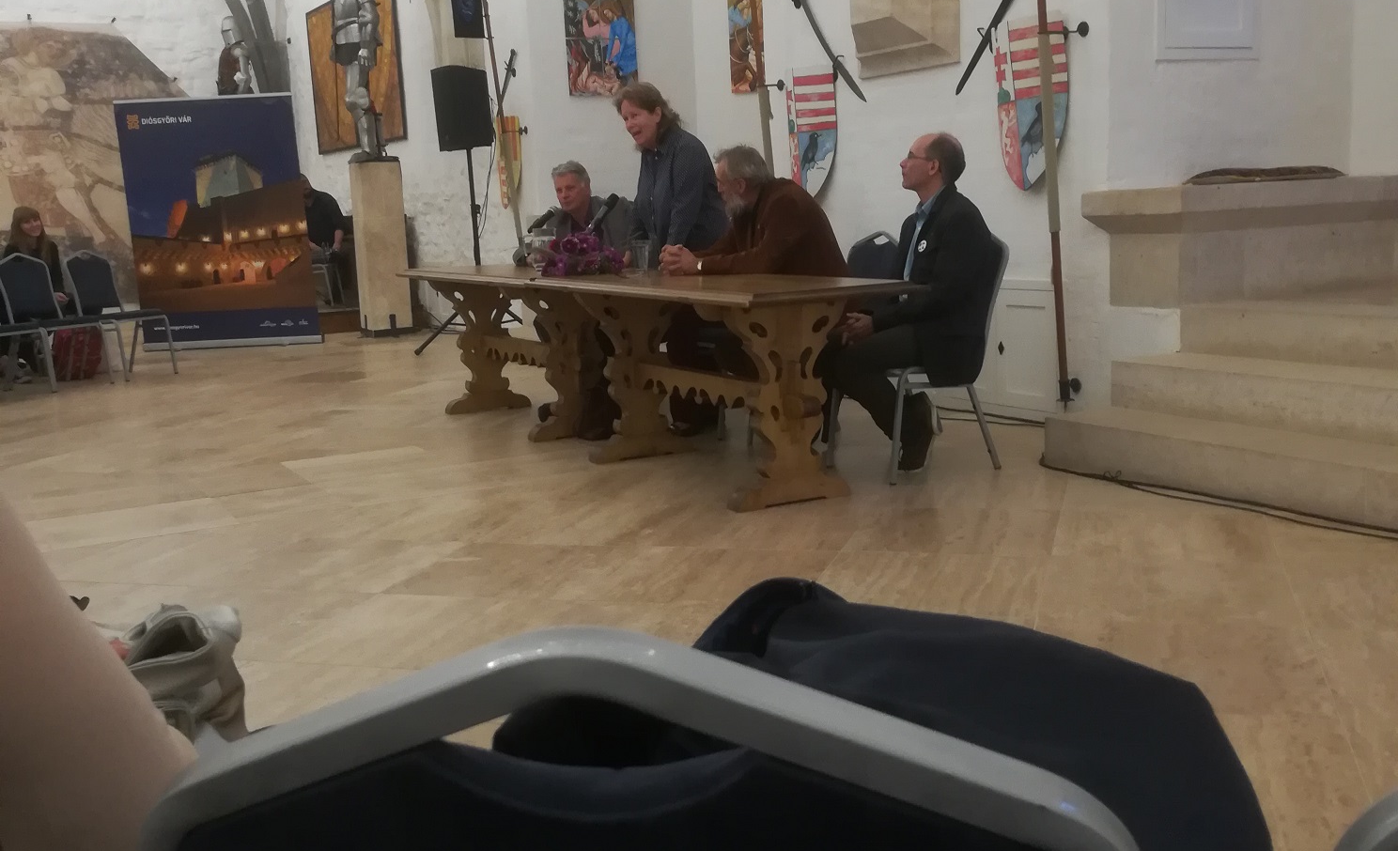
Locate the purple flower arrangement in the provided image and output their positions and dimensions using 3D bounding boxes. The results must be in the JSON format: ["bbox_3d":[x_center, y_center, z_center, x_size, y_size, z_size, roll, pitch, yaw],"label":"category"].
[{"bbox_3d":[-0.524,-0.770,6.300,0.400,0.180,0.280,-1,10,10],"label":"purple flower arrangement"}]

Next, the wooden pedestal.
[{"bbox_3d":[-2.662,-1.465,11.703,0.360,1.430,0.360,-8,11,-29],"label":"wooden pedestal"}]

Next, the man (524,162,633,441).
[{"bbox_3d":[-0.586,-0.630,7.000,0.560,1.300,0.750,2,11,28],"label":"man"}]

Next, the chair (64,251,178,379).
[{"bbox_3d":[-4.040,-0.789,9.788,0.580,0.910,0.450,4,12,34],"label":"chair"}]

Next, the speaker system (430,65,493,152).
[{"bbox_3d":[-1.800,-2.409,10.650,0.390,0.610,0.350,0,10,17],"label":"speaker system"}]

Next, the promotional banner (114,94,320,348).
[{"bbox_3d":[-3.889,-1.632,11.365,1.510,2.000,0.150,-3,10,-2],"label":"promotional banner"}]

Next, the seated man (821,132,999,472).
[{"bbox_3d":[0.818,-0.468,5.484,0.720,1.300,0.500,-6,10,-21],"label":"seated man"}]

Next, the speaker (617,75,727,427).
[{"bbox_3d":[-0.120,-0.786,6.600,0.520,1.630,0.480,-10,12,-35],"label":"speaker"}]

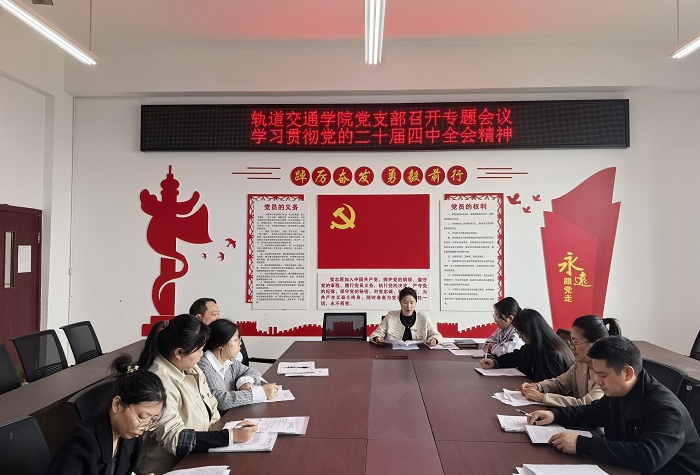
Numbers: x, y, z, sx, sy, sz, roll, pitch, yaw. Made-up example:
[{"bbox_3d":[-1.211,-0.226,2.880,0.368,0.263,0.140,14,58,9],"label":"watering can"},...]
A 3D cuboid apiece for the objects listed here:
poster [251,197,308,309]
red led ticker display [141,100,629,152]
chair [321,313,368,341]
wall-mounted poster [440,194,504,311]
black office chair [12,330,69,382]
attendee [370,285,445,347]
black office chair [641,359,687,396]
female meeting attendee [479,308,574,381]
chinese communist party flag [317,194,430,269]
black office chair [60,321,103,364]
[{"bbox_3d":[-0.883,0.184,5.953,0.750,1.410,0.020,0,-2,2],"label":"poster"},{"bbox_3d":[0.380,-1.338,5.880,5.855,0.560,0.100,0,-2,2],"label":"red led ticker display"},{"bbox_3d":[-0.060,1.166,4.370,0.530,0.900,0.570,0,-2,2],"label":"chair"},{"bbox_3d":[1.481,0.181,5.868,0.780,1.430,0.020,0,-2,2],"label":"wall-mounted poster"},{"bbox_3d":[-2.316,1.249,3.923,0.600,0.930,0.560,0,-2,4],"label":"black office chair"},{"bbox_3d":[0.470,1.009,4.120,0.560,1.190,0.720,0,-2,3],"label":"attendee"},{"bbox_3d":[1.553,1.212,2.829,0.600,0.930,0.560,0,-2,4],"label":"black office chair"},{"bbox_3d":[1.160,1.007,2.990,0.700,1.150,0.500,0,-2,9],"label":"female meeting attendee"},{"bbox_3d":[0.293,-0.065,5.880,1.359,0.895,0.020,0,-2,2],"label":"chinese communist party flag"},{"bbox_3d":[-1.930,1.152,3.860,0.560,0.900,0.530,0,-2,7],"label":"black office chair"}]

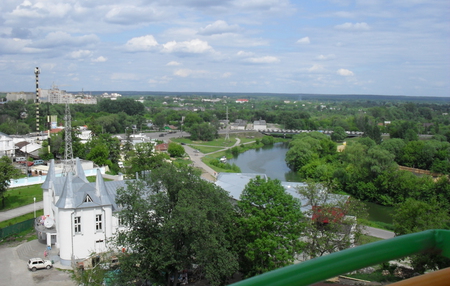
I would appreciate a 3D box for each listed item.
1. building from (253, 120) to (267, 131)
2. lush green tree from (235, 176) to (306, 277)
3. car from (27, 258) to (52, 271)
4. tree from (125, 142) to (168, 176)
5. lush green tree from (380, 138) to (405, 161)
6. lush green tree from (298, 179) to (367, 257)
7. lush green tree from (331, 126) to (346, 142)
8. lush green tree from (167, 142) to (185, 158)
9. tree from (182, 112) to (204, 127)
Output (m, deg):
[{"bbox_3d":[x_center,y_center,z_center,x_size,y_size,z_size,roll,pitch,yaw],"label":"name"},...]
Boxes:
[{"bbox_3d":[27.561,-14.268,365.927,10.190,7.580,9.500,1,6,0],"label":"building"},{"bbox_3d":[7.120,13.578,70.696,10.870,16.830,10.870,1,6,6],"label":"lush green tree"},{"bbox_3d":[-30.550,20.080,75.500,3.720,1.640,1.680,-2,7,-27],"label":"car"},{"bbox_3d":[-27.478,6.058,159.192,15.040,12.190,15.040,0,6,-10],"label":"tree"},{"bbox_3d":[77.753,3.714,210.450,11.560,11.650,11.560,3,7,20],"label":"lush green tree"},{"bbox_3d":[18.406,13.891,77.400,12.070,15.090,12.070,2,6,14],"label":"lush green tree"},{"bbox_3d":[75.725,-5.814,302.904,10.510,9.690,10.510,2,6,14],"label":"lush green tree"},{"bbox_3d":[-22.893,3.386,210.608,8.100,6.990,8.100,0,6,-6],"label":"lush green tree"},{"bbox_3d":[-26.211,-17.072,367.753,15.750,13.820,15.750,0,6,-4],"label":"tree"}]

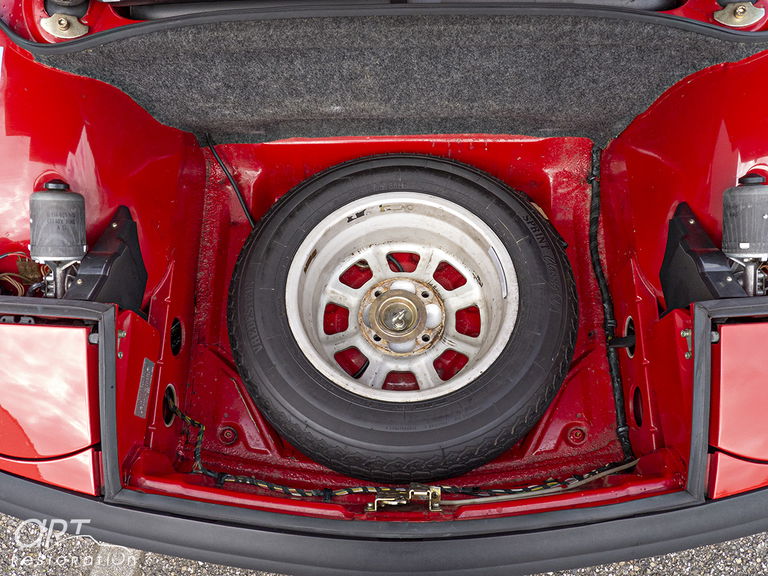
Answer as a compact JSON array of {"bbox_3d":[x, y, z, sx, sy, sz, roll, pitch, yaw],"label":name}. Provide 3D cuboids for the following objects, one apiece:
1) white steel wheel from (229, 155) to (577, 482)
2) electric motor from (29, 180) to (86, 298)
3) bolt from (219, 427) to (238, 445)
[{"bbox_3d":[0.033,0.036,1.163,0.643,0.175,0.643,-1,64,2],"label":"white steel wheel"},{"bbox_3d":[-0.523,-0.068,1.000,0.084,0.086,0.208,-1,93,-28],"label":"electric motor"},{"bbox_3d":[-0.294,0.280,1.180,0.034,0.013,0.034,-1,66,2],"label":"bolt"}]

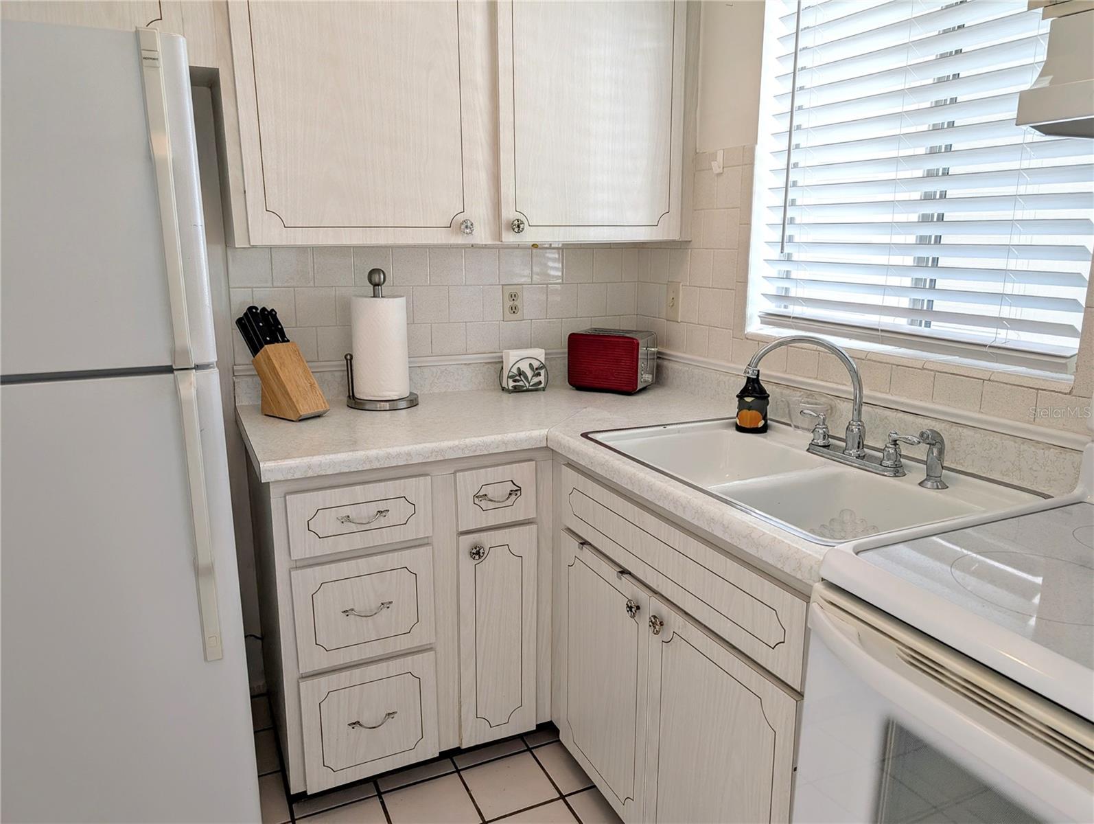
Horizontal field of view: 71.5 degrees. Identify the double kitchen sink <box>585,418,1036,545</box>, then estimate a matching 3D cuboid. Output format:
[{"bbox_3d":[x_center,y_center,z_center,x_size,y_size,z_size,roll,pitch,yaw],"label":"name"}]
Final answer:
[{"bbox_3d":[0.504,0.193,1.607,0.539,0.191,0.805,-5,13,-25],"label":"double kitchen sink"}]

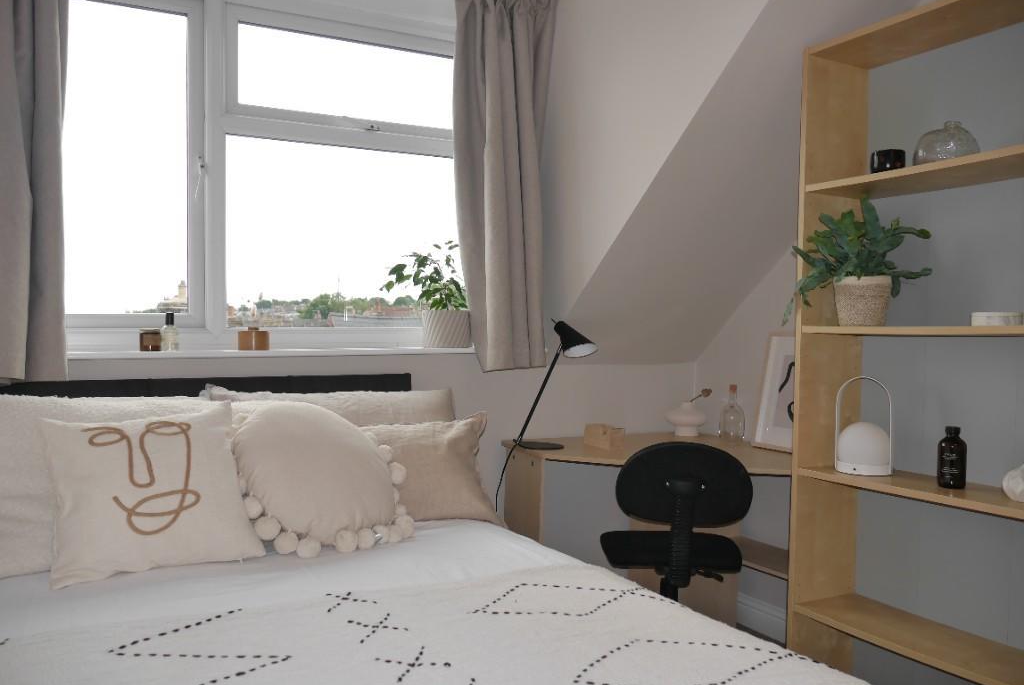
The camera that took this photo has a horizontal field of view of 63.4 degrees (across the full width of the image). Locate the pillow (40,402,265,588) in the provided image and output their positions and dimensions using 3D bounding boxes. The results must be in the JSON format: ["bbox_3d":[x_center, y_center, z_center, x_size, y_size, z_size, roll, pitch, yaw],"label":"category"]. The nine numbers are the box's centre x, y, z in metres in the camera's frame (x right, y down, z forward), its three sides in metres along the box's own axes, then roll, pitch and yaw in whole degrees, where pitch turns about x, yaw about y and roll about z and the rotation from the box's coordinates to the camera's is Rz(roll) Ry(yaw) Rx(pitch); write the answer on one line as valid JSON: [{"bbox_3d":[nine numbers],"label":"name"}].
[{"bbox_3d":[-0.873,0.353,2.015,0.450,0.430,0.140,-1,-35,-34],"label":"pillow"}]

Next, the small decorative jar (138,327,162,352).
[{"bbox_3d":[-1.147,-0.010,2.629,0.071,0.074,0.071,0,2,-28],"label":"small decorative jar"}]

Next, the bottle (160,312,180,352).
[{"bbox_3d":[-1.091,-0.036,2.640,0.054,0.126,0.054,0,2,-28],"label":"bottle"}]

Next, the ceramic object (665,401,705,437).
[{"bbox_3d":[0.716,0.316,3.437,0.165,0.141,0.165,1,2,0],"label":"ceramic object"}]

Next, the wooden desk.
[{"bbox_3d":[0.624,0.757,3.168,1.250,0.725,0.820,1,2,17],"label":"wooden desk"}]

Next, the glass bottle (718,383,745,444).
[{"bbox_3d":[0.864,0.280,3.262,0.098,0.228,0.098,1,2,0],"label":"glass bottle"}]

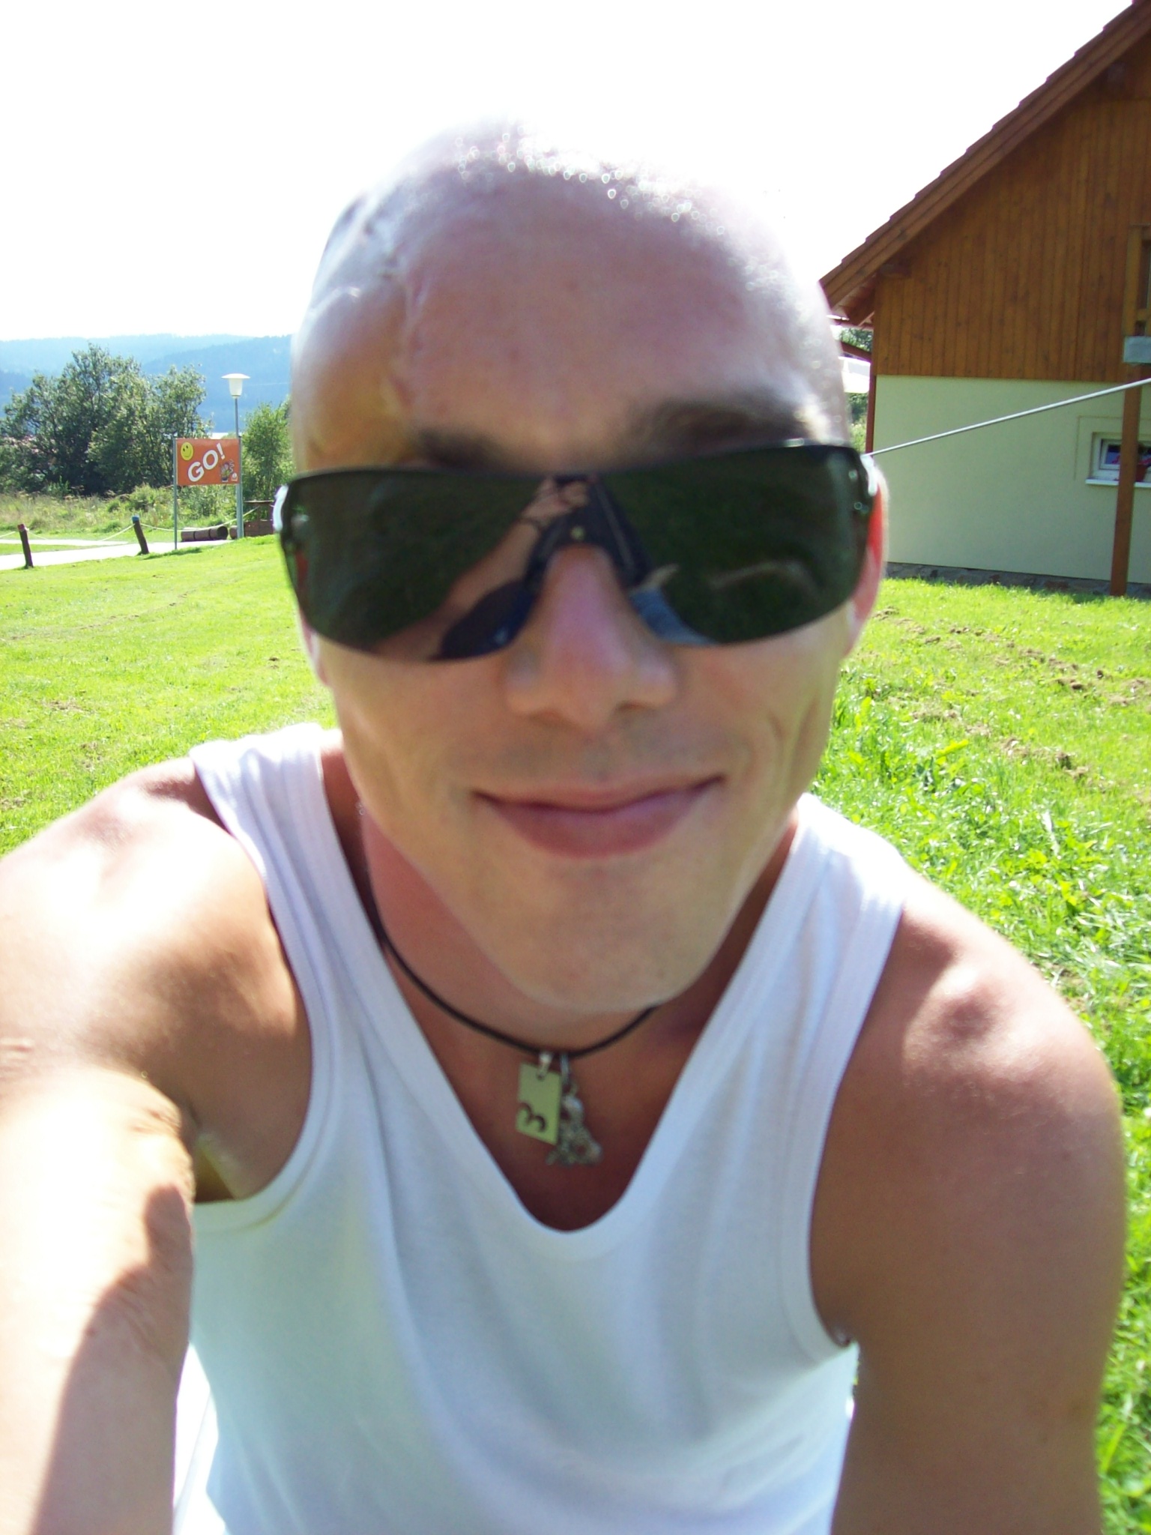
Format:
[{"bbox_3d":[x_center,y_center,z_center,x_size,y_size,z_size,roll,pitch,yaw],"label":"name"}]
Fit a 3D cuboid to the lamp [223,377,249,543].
[{"bbox_3d":[-7.633,-7.007,36.118,0.612,3.676,0.612,1,12,0],"label":"lamp"}]

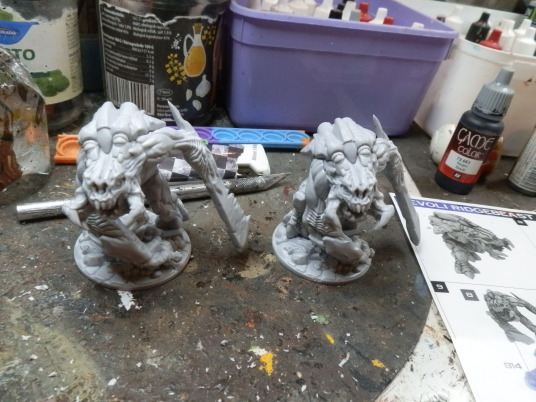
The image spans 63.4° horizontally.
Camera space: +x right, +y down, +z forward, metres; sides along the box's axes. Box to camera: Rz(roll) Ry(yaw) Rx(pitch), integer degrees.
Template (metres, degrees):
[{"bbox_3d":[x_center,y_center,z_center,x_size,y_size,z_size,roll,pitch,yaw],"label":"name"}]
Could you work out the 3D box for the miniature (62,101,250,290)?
[{"bbox_3d":[-0.042,-0.002,0.170,0.073,0.069,0.060,6,36,-6],"label":"miniature"}]

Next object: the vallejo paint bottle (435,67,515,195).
[{"bbox_3d":[0.126,-0.042,0.260,0.025,0.075,0.025,26,39,20],"label":"vallejo paint bottle"}]

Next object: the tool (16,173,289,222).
[{"bbox_3d":[-0.050,-0.005,0.224,0.140,0.009,0.009,-10,41,-25],"label":"tool"}]

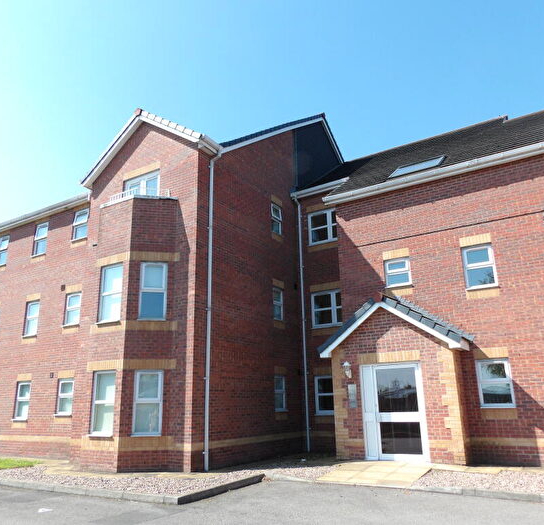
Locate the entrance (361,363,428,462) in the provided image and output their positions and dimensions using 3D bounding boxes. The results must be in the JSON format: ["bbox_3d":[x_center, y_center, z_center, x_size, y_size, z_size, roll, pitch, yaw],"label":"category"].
[{"bbox_3d":[2.694,3.298,10.775,1.420,2.080,0.120,-11,-19,30],"label":"entrance"}]

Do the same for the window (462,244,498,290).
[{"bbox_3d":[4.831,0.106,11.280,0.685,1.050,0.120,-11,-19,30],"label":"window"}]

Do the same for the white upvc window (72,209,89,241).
[{"bbox_3d":[-6.234,-1.229,15.873,0.780,1.030,0.160,-11,-19,30],"label":"white upvc window"}]

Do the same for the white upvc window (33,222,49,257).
[{"bbox_3d":[-8.023,-0.792,16.907,0.798,1.201,0.130,-11,-19,30],"label":"white upvc window"}]

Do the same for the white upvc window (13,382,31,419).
[{"bbox_3d":[-7.889,4.388,15.385,0.798,1.215,0.120,-11,-19,30],"label":"white upvc window"}]

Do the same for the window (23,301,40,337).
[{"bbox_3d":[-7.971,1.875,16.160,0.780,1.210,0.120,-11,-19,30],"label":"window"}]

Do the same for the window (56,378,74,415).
[{"bbox_3d":[-6.094,3.972,14.353,0.783,1.037,0.120,-11,-19,30],"label":"window"}]

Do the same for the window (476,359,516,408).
[{"bbox_3d":[4.846,2.619,10.547,0.686,1.034,0.120,-11,-19,30],"label":"window"}]

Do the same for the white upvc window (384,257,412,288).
[{"bbox_3d":[3.196,0.274,12.293,0.680,0.750,0.120,-11,-19,30],"label":"white upvc window"}]

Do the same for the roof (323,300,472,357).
[{"bbox_3d":[2.785,1.463,11.457,3.380,1.400,1.150,-11,-19,30],"label":"roof"}]

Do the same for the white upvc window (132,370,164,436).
[{"bbox_3d":[-2.856,3.214,11.161,0.660,1.460,0.120,2,-16,-11],"label":"white upvc window"}]

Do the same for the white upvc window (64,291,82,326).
[{"bbox_3d":[-6.166,1.451,15.097,0.791,1.059,0.120,-11,-19,30],"label":"white upvc window"}]

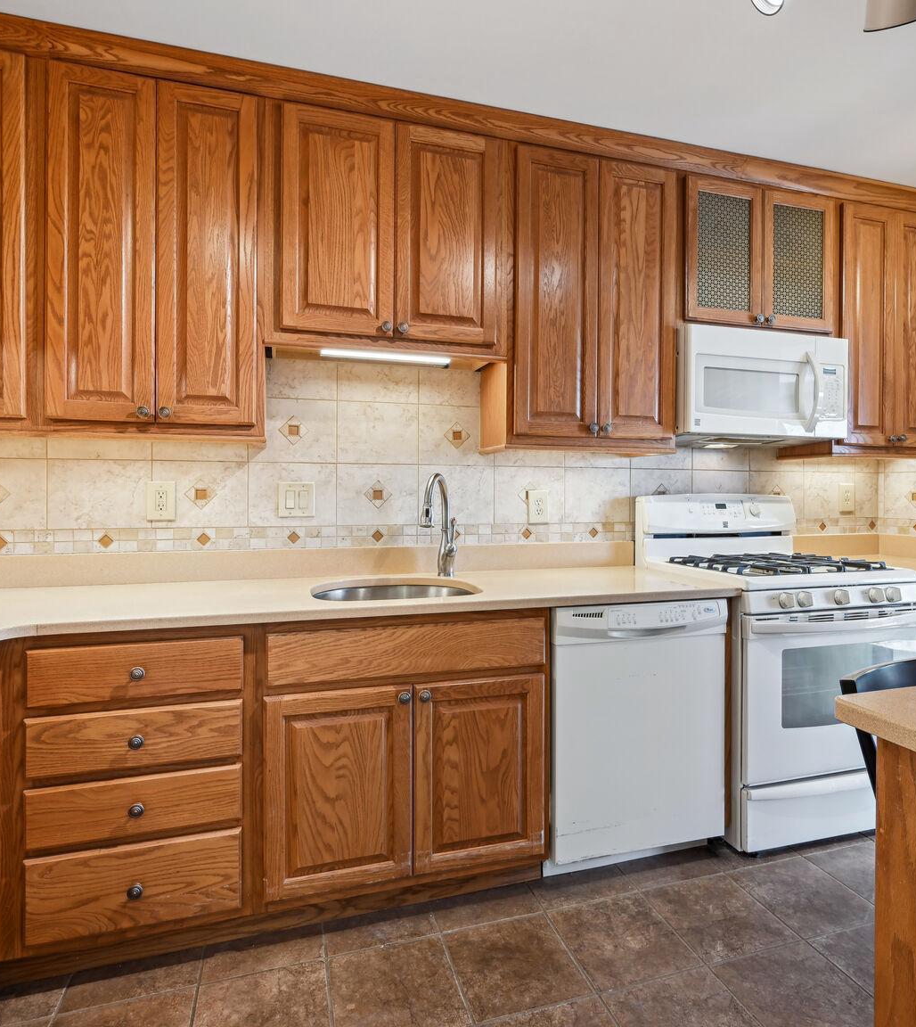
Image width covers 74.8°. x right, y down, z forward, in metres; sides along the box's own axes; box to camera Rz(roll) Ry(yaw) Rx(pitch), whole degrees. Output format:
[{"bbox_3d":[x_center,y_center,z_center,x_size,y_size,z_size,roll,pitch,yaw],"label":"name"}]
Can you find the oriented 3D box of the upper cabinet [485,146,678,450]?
[{"bbox_3d":[0.462,-0.752,2.285,0.691,1.042,0.316,0,1,-16],"label":"upper cabinet"}]

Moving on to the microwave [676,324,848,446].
[{"bbox_3d":[1.172,-0.499,2.470,0.754,0.406,0.385,0,0,-16],"label":"microwave"}]

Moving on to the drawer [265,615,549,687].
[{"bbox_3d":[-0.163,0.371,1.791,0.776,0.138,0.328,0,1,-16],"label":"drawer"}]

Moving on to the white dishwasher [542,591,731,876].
[{"bbox_3d":[0.487,0.700,2.107,0.601,0.856,0.605,0,0,-16],"label":"white dishwasher"}]

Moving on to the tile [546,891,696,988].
[{"bbox_3d":[0.438,1.135,1.600,0.302,0.010,0.302,0,0,-16],"label":"tile"}]

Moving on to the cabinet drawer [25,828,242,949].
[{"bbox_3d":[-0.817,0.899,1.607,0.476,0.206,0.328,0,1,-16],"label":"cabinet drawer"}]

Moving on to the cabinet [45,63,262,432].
[{"bbox_3d":[-0.907,-0.746,1.882,0.581,1.034,0.316,0,1,-16],"label":"cabinet"}]

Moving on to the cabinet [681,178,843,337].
[{"bbox_3d":[1.162,-1.000,2.487,0.745,0.543,0.316,0,1,-16],"label":"cabinet"}]

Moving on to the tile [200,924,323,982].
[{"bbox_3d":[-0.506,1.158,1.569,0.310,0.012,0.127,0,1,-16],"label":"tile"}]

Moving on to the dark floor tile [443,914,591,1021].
[{"bbox_3d":[0.144,1.136,1.515,0.302,0.010,0.302,0,0,-16],"label":"dark floor tile"}]

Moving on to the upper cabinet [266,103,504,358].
[{"bbox_3d":[-0.254,-0.914,2.093,0.798,0.760,0.315,0,0,-16],"label":"upper cabinet"}]

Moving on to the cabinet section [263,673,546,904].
[{"bbox_3d":[-0.206,0.726,1.927,0.782,0.531,0.600,0,1,-17],"label":"cabinet section"}]

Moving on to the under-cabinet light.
[{"bbox_3d":[-0.240,-0.533,2.031,0.449,0.032,0.085,0,1,-16],"label":"under-cabinet light"}]

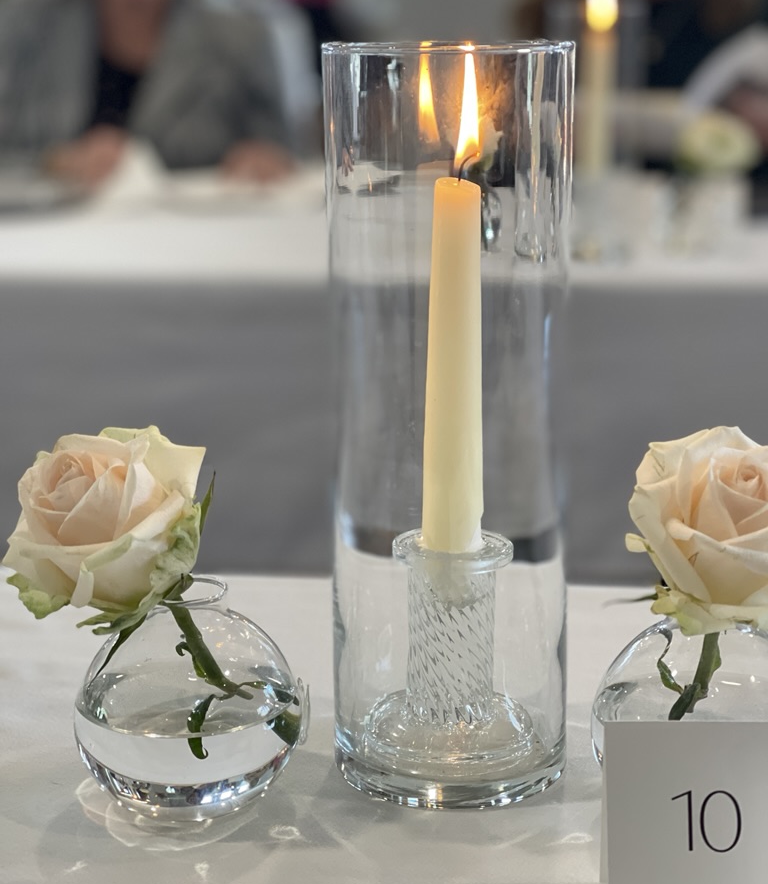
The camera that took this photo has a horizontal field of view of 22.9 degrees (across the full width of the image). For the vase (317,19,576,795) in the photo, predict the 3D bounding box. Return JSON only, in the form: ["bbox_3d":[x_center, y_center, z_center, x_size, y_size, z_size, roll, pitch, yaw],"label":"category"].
[{"bbox_3d":[0.027,-0.009,0.782,0.100,0.302,0.100,-1,14,0],"label":"vase"}]

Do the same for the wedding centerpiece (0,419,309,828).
[{"bbox_3d":[-0.089,0.073,0.743,0.114,0.164,0.110,2,14,12],"label":"wedding centerpiece"}]

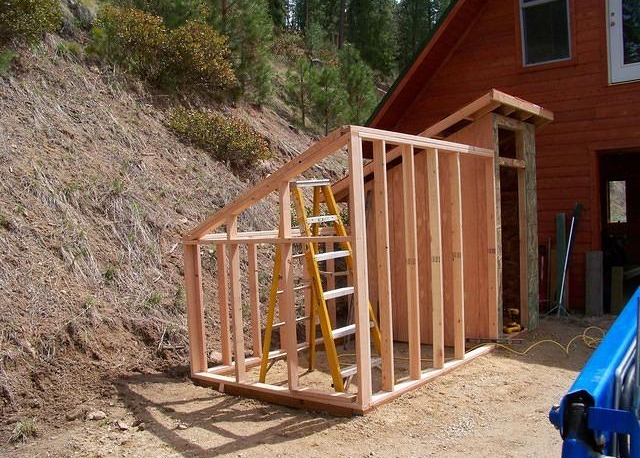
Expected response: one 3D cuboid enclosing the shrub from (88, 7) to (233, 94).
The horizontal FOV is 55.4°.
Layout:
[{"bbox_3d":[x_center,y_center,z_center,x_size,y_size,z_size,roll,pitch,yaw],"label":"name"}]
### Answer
[{"bbox_3d":[-3.643,-4.201,14.200,3.296,1.942,2.307,-2,0,-14],"label":"shrub"}]

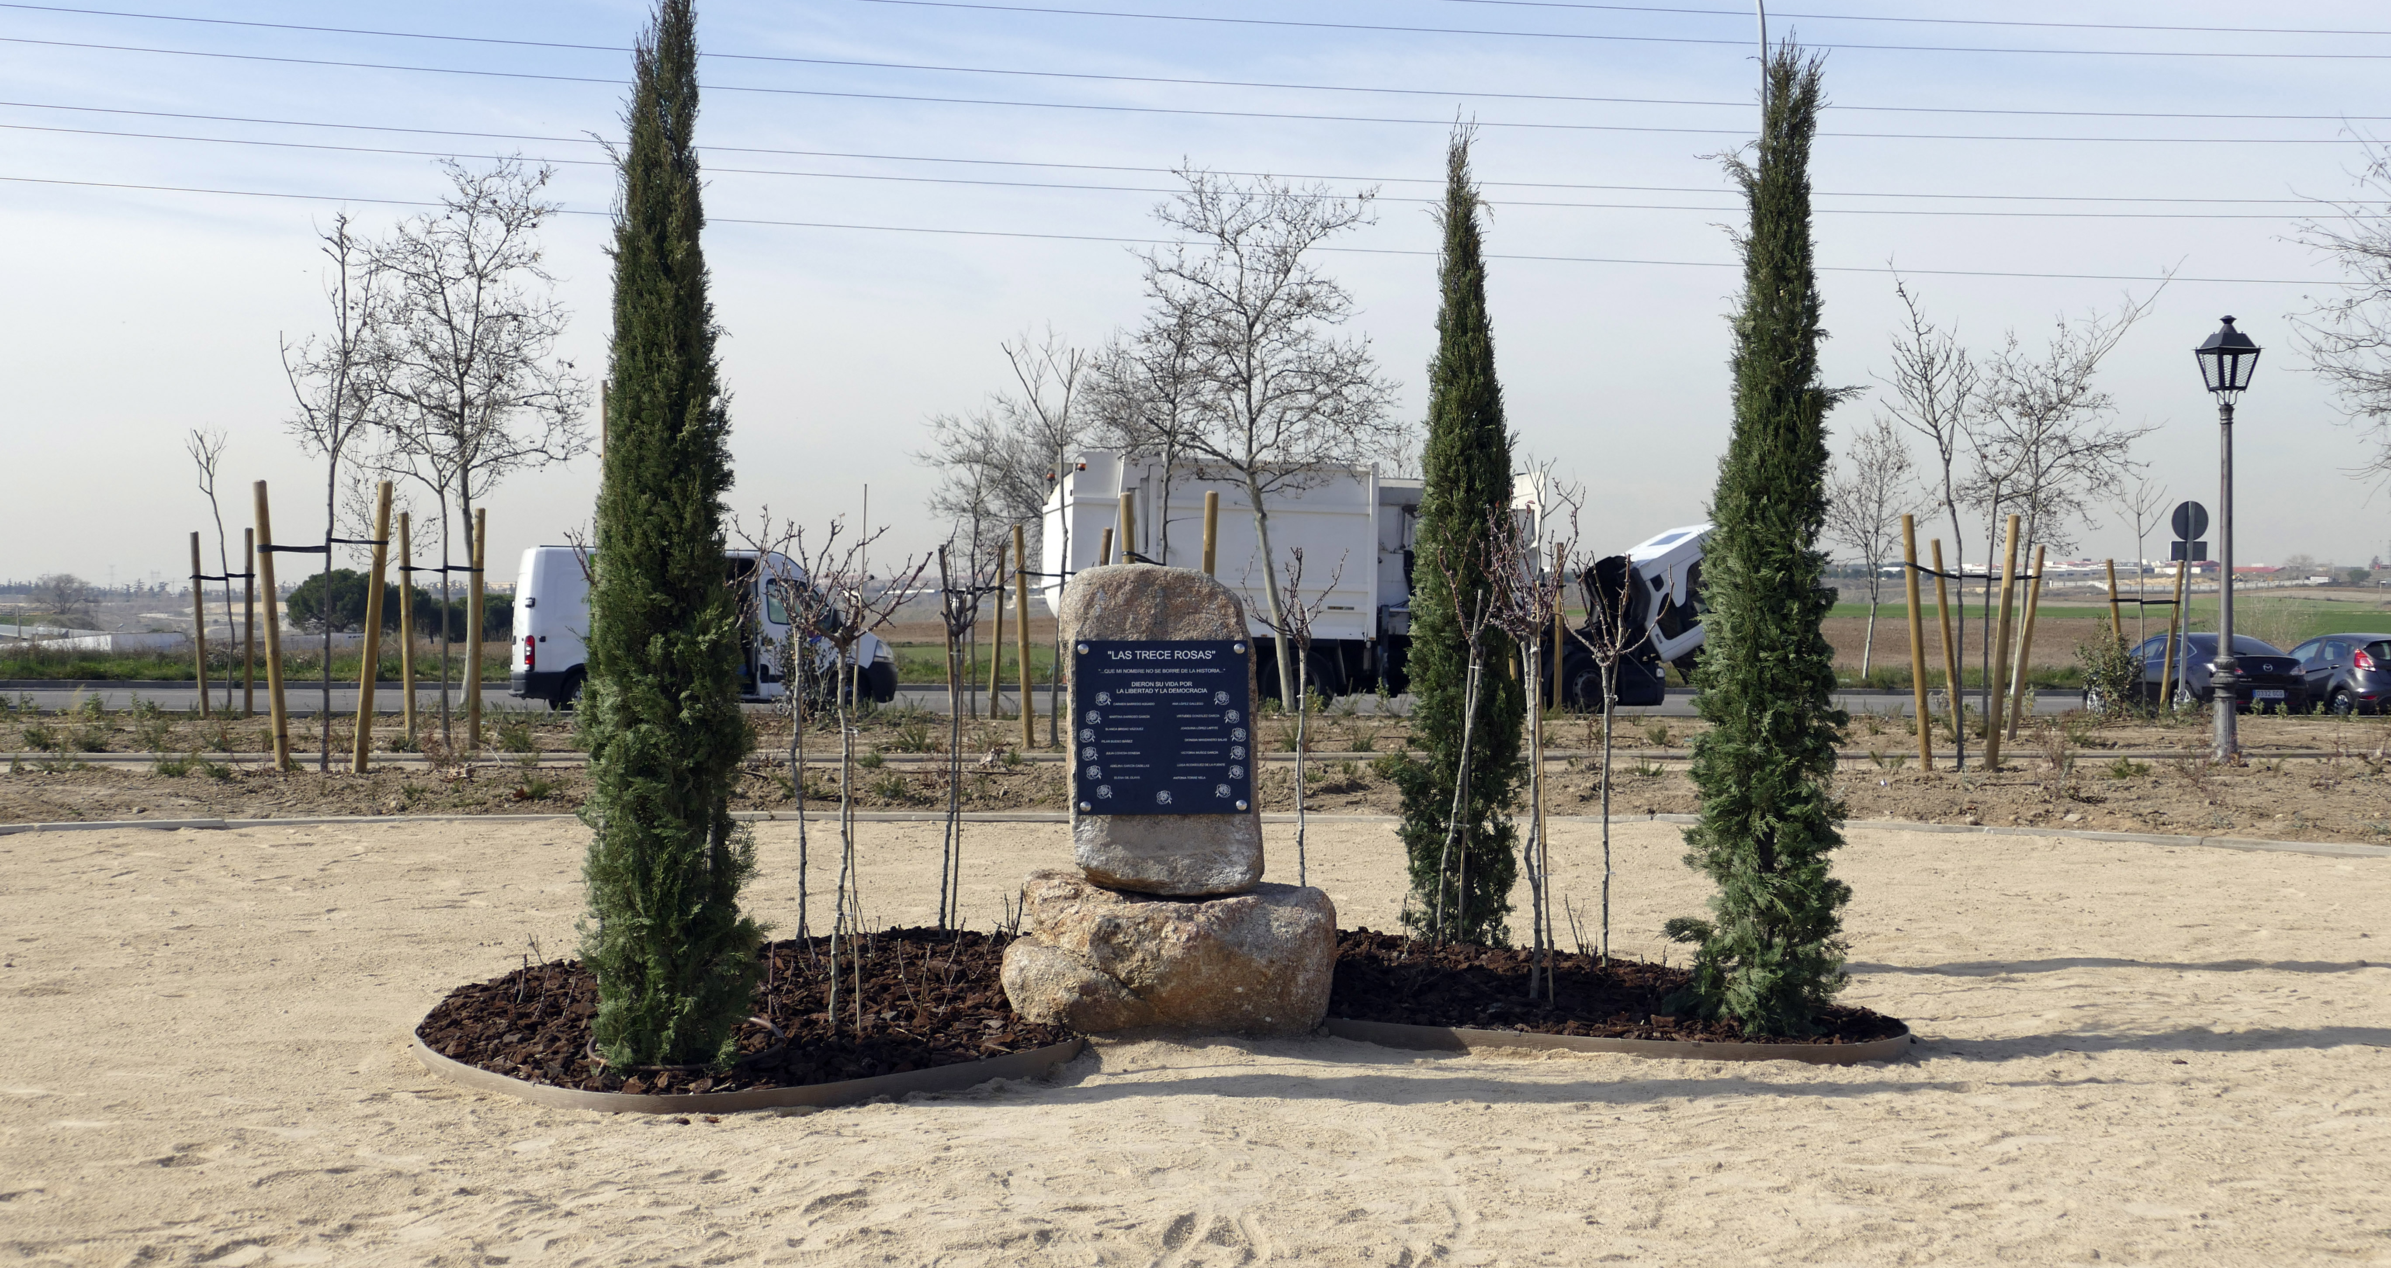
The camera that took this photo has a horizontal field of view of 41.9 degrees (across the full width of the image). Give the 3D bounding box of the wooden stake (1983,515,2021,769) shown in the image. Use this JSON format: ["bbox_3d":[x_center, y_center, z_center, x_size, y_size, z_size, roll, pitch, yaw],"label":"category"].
[{"bbox_3d":[6.724,0.079,25.976,0.088,2.123,0.088,5,1,0],"label":"wooden stake"}]

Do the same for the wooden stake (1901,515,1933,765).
[{"bbox_3d":[6.008,0.079,25.976,0.088,2.123,0.088,-5,1,0],"label":"wooden stake"}]

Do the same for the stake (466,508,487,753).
[{"bbox_3d":[-7.096,-0.041,30.883,0.100,2.414,0.100,2,1,0],"label":"stake"}]

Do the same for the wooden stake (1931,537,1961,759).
[{"bbox_3d":[7.654,0.082,31.777,0.088,2.098,0.088,-7,1,0],"label":"wooden stake"}]

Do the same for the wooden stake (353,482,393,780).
[{"bbox_3d":[-6.790,-0.057,25.783,0.104,2.411,0.104,5,1,0],"label":"wooden stake"}]

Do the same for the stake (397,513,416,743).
[{"bbox_3d":[-8.248,-0.068,32.683,0.102,2.408,0.102,-1,1,0],"label":"stake"}]

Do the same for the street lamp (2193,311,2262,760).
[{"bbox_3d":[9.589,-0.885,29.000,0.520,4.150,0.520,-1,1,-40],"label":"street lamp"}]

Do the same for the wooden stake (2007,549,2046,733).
[{"bbox_3d":[8.574,0.097,32.178,0.088,2.025,0.088,8,1,0],"label":"wooden stake"}]

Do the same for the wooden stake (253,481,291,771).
[{"bbox_3d":[-6.761,-0.057,22.876,0.088,2.123,0.088,-5,1,0],"label":"wooden stake"}]

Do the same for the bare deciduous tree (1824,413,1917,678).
[{"bbox_3d":[13.705,-1.773,63.000,2.100,5.356,2.000,0,1,0],"label":"bare deciduous tree"}]

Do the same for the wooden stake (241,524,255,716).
[{"bbox_3d":[-11.317,-0.145,37.300,0.090,2.255,0.090,0,1,0],"label":"wooden stake"}]

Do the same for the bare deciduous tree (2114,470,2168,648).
[{"bbox_3d":[13.929,-0.633,46.000,0.798,3.470,0.800,0,1,0],"label":"bare deciduous tree"}]

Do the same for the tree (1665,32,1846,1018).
[{"bbox_3d":[1.915,-0.322,10.650,0.610,3.386,0.600,0,1,0],"label":"tree"}]

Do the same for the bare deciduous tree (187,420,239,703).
[{"bbox_3d":[-11.784,-0.784,37.400,0.650,3.403,0.600,0,1,0],"label":"bare deciduous tree"}]

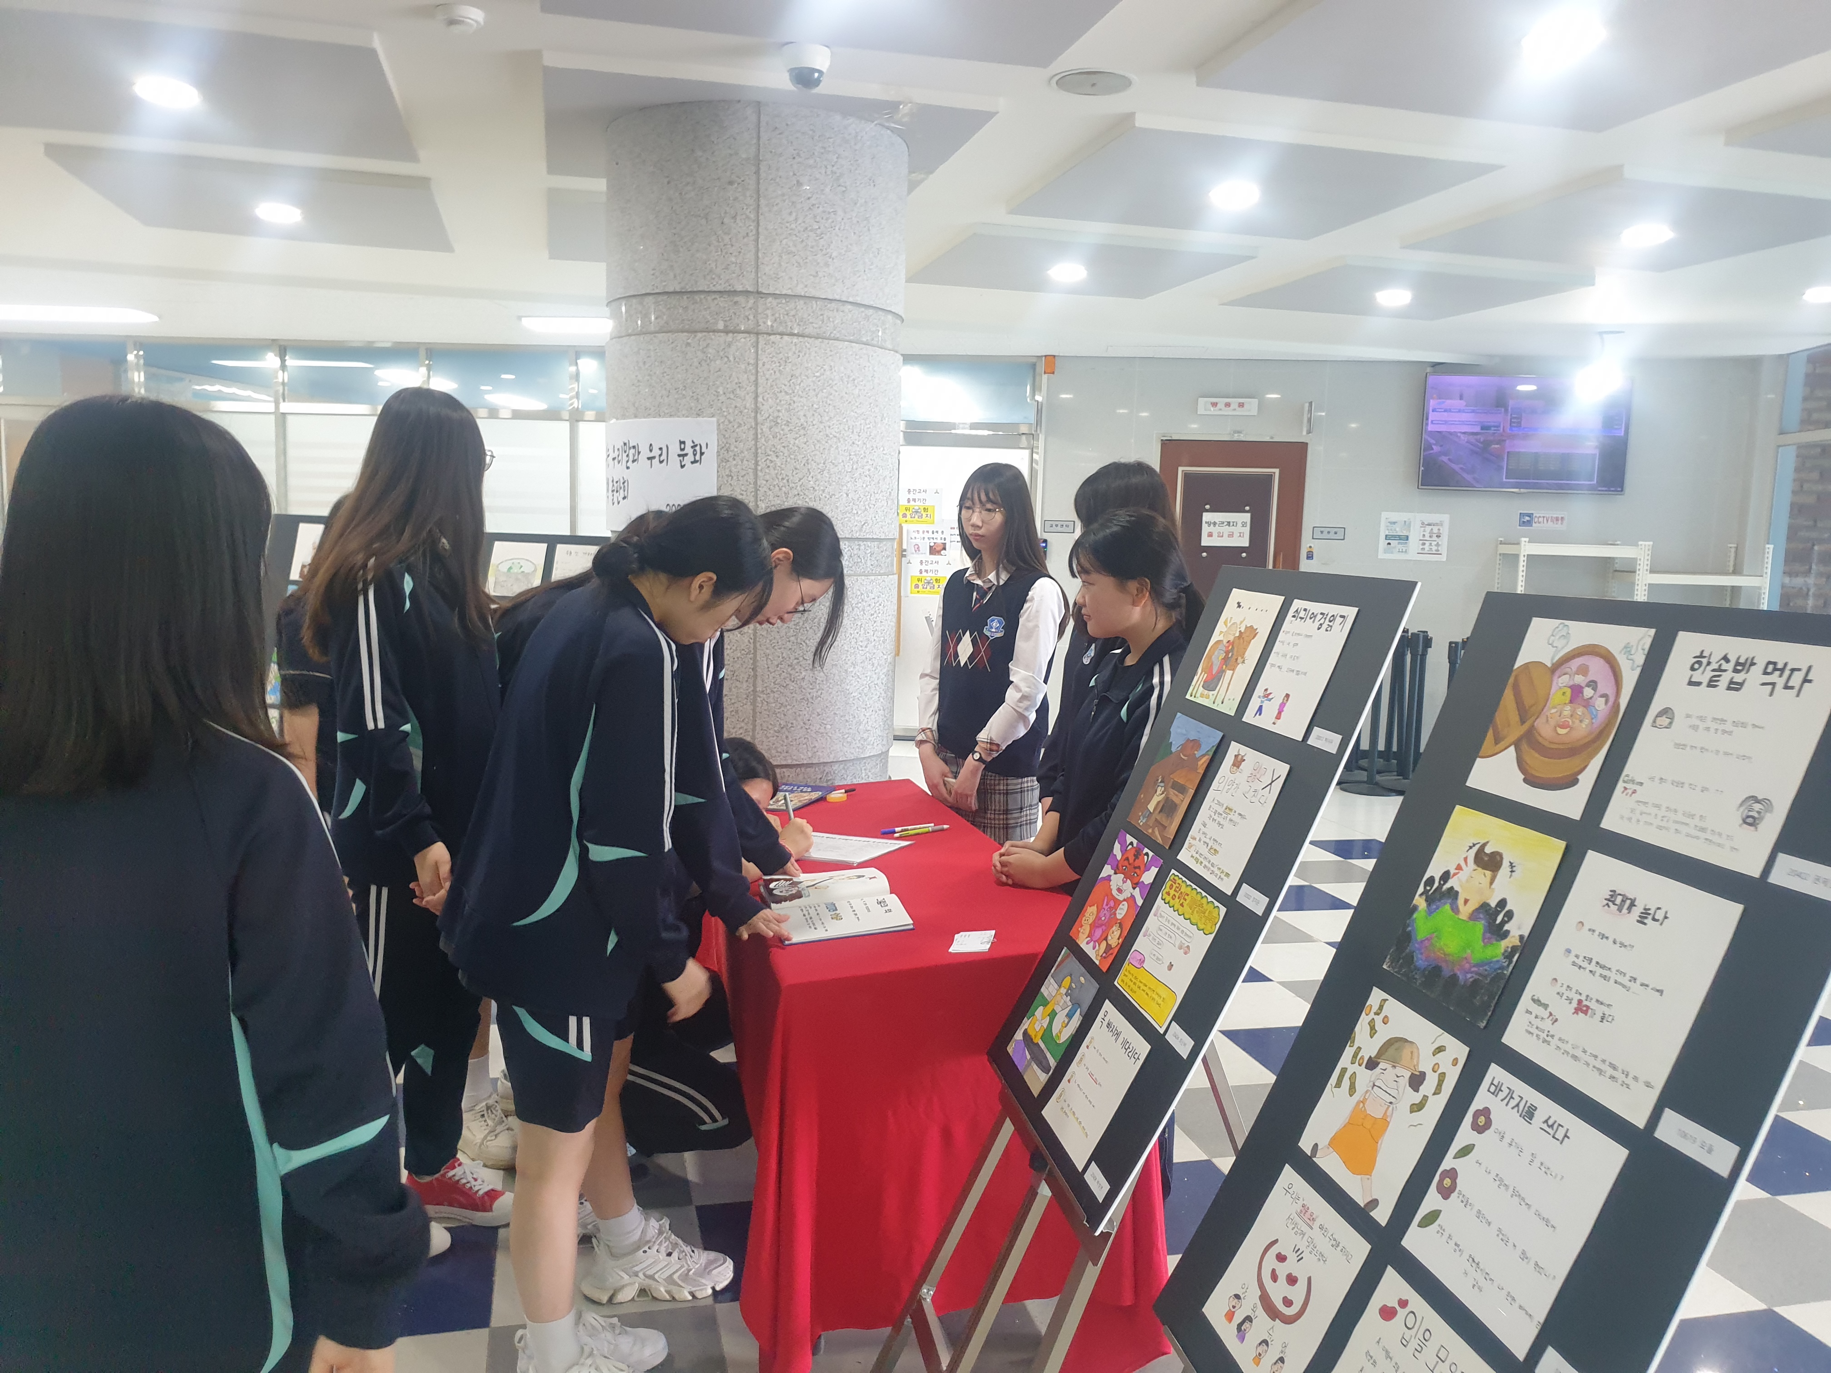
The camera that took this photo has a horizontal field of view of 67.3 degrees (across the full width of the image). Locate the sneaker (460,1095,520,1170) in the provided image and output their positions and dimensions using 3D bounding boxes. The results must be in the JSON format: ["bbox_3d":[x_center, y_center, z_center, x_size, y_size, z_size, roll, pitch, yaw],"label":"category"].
[{"bbox_3d":[-0.997,1.022,3.211,0.100,0.110,0.260,-4,8,-39],"label":"sneaker"}]

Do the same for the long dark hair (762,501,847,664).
[{"bbox_3d":[-0.250,-0.199,2.750,0.240,0.320,0.200,1,6,-5],"label":"long dark hair"}]

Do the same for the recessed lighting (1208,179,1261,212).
[{"bbox_3d":[1.112,-1.722,4.791,0.180,0.040,0.180,0,6,-13],"label":"recessed lighting"}]

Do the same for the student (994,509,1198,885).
[{"bbox_3d":[0.390,0.388,2.836,0.480,1.520,0.430,0,6,-16],"label":"student"}]

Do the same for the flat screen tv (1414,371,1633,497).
[{"bbox_3d":[3.947,-1.633,8.907,1.296,0.750,0.060,2,6,4],"label":"flat screen tv"}]

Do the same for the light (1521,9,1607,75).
[{"bbox_3d":[1.546,-1.549,3.283,0.180,0.040,0.180,0,6,-13],"label":"light"}]

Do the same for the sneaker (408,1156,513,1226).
[{"bbox_3d":[-0.945,1.056,2.895,0.260,0.110,0.100,3,6,9],"label":"sneaker"}]

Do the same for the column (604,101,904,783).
[{"bbox_3d":[-0.527,-0.387,4.498,0.940,2.660,0.940,1,6,-7],"label":"column"}]

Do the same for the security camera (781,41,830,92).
[{"bbox_3d":[-0.282,-1.597,3.550,0.125,0.100,0.125,0,6,-13],"label":"security camera"}]

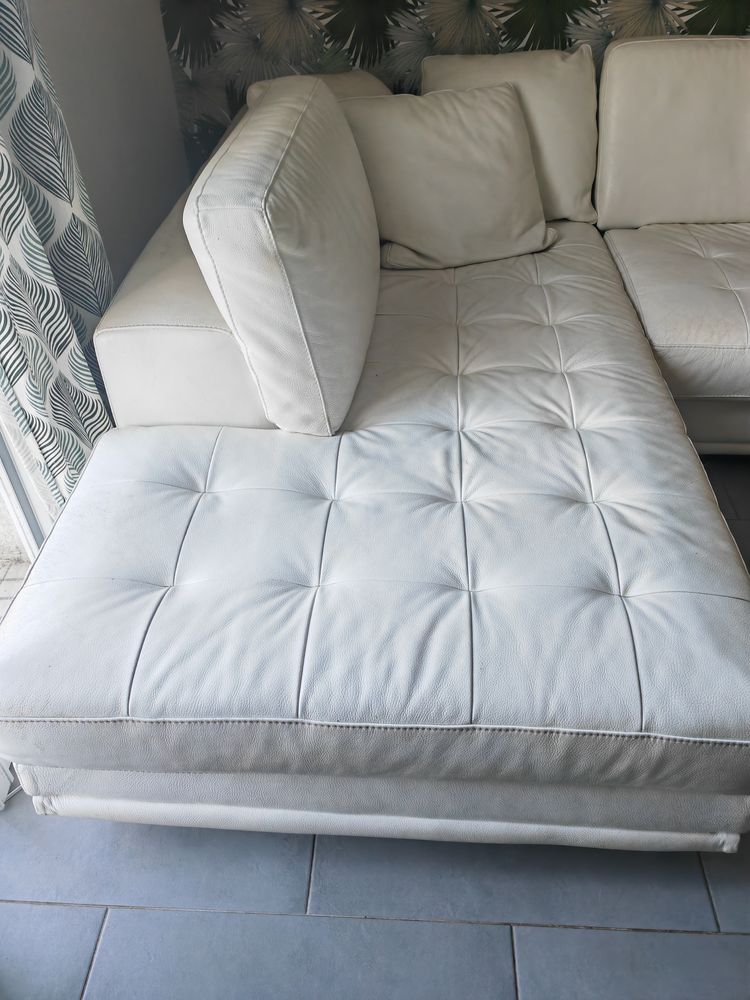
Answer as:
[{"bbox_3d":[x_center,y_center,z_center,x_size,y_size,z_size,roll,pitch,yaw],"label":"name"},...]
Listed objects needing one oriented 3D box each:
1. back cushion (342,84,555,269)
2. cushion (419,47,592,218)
[{"bbox_3d":[0.182,-0.796,1.881,0.460,0.412,0.140,-13,1,-18],"label":"back cushion"},{"bbox_3d":[0.349,-0.907,1.977,0.439,0.428,0.140,-9,14,-8],"label":"cushion"}]

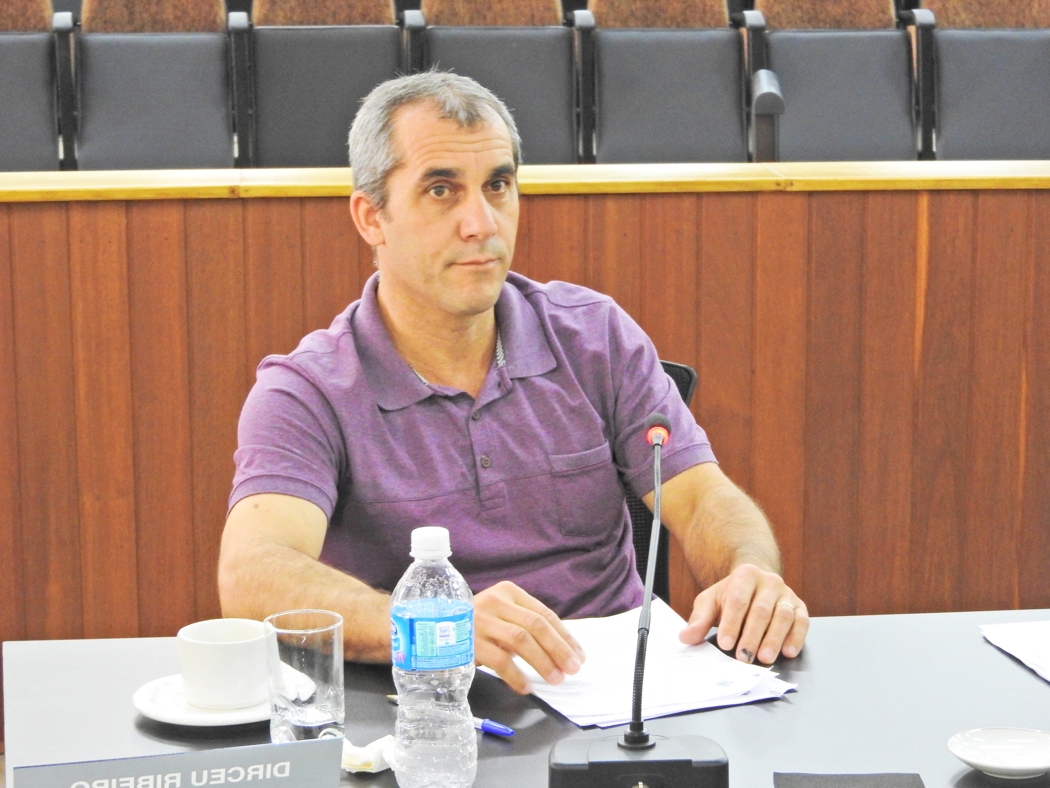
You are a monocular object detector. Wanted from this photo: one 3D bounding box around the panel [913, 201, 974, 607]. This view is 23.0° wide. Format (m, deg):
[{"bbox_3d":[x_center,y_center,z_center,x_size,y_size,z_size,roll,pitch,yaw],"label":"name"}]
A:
[{"bbox_3d":[0.761,0.073,4.748,0.107,0.890,0.018,-1,11,-6],"label":"panel"}]

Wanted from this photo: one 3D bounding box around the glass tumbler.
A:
[{"bbox_3d":[-0.181,0.237,2.138,0.066,0.100,0.066,0,11,0],"label":"glass tumbler"}]

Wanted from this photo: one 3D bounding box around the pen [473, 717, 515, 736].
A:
[{"bbox_3d":[-0.064,0.272,2.192,0.153,0.012,0.012,10,15,42],"label":"pen"}]

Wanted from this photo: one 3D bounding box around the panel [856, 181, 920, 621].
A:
[{"bbox_3d":[0.659,0.074,4.738,0.098,0.892,0.018,-1,11,-6],"label":"panel"}]

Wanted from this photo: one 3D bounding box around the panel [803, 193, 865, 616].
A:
[{"bbox_3d":[0.560,0.076,4.727,0.102,0.893,0.018,-1,11,-6],"label":"panel"}]

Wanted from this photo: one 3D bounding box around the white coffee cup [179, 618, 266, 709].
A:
[{"bbox_3d":[-0.257,0.231,2.229,0.085,0.060,0.100,0,11,0],"label":"white coffee cup"}]

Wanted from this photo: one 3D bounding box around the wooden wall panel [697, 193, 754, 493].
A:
[{"bbox_3d":[0.359,0.079,4.706,0.103,0.895,0.018,-1,11,-6],"label":"wooden wall panel"}]

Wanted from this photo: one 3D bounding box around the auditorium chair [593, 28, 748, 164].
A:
[{"bbox_3d":[0.430,-0.982,8.232,0.540,0.920,0.600,-1,11,-6],"label":"auditorium chair"}]

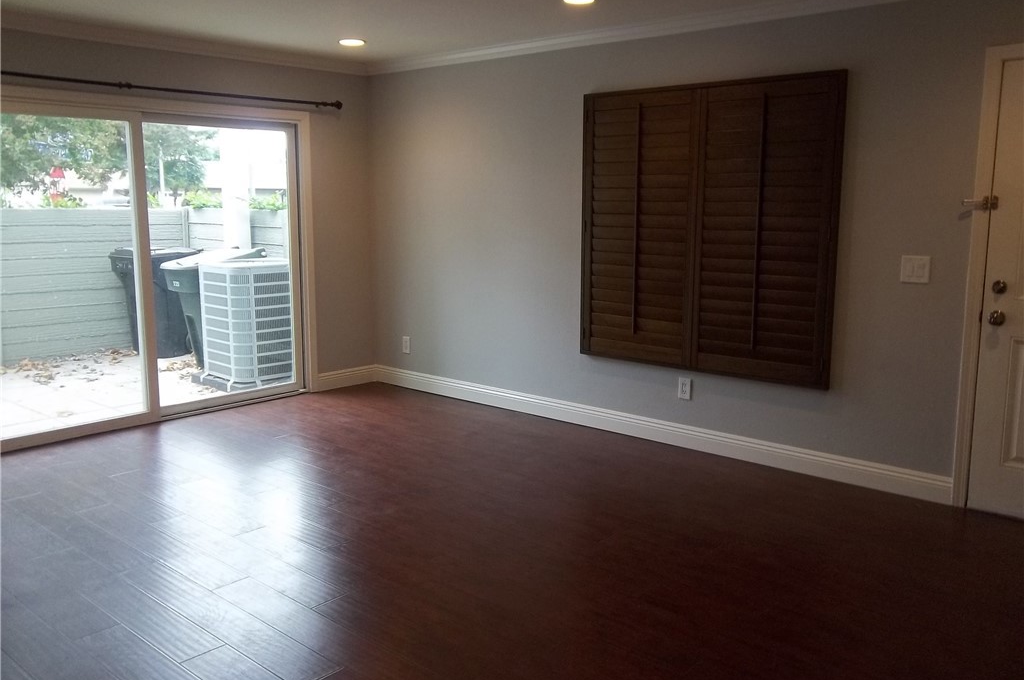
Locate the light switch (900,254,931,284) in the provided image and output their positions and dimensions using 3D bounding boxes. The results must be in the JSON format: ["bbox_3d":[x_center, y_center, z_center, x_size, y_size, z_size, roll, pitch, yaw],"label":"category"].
[{"bbox_3d":[1.915,-0.334,3.933,0.120,0.120,0.010,8,13,40],"label":"light switch"}]

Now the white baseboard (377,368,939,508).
[{"bbox_3d":[0.488,0.494,5.327,4.270,0.140,0.018,8,13,40],"label":"white baseboard"}]

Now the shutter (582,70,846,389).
[{"bbox_3d":[1.038,-0.609,4.630,1.548,1.581,0.055,8,13,40],"label":"shutter"}]

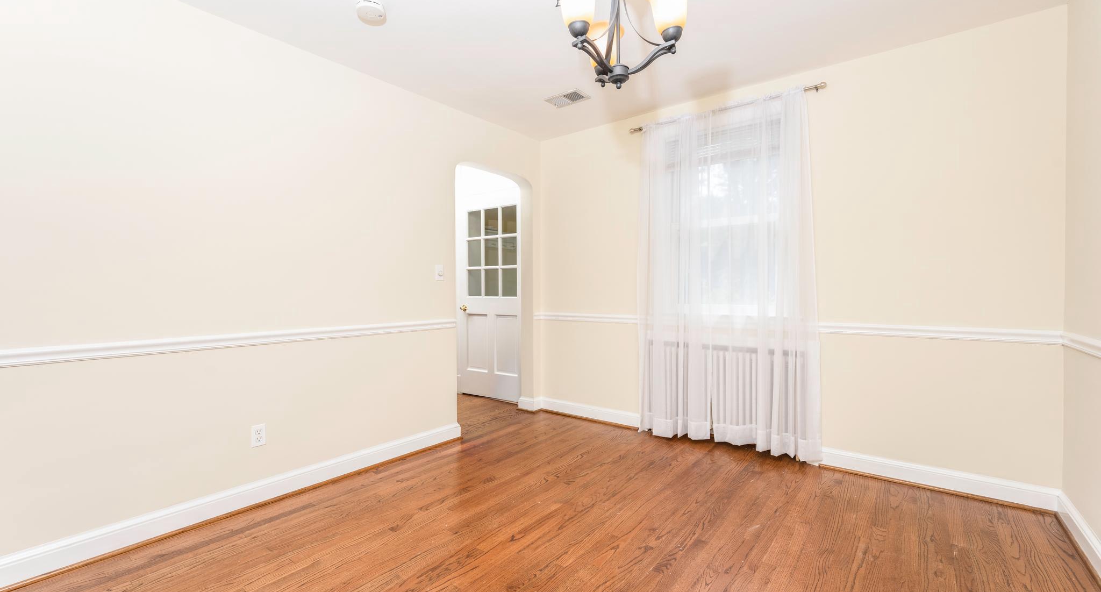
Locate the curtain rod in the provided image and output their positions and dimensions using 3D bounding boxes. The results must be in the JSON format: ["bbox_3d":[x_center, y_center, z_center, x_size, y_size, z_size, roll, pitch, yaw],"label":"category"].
[{"bbox_3d":[1.177,-1.298,3.249,1.353,0.043,0.090,0,1,38],"label":"curtain rod"}]

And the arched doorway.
[{"bbox_3d":[-0.499,0.005,3.919,0.143,2.156,0.915,0,1,38],"label":"arched doorway"}]

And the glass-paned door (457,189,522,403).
[{"bbox_3d":[-0.588,-0.002,4.707,0.844,2.095,0.050,0,1,33],"label":"glass-paned door"}]

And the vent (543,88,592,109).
[{"bbox_3d":[0.125,-1.425,3.335,0.299,0.018,0.190,0,1,38],"label":"vent"}]

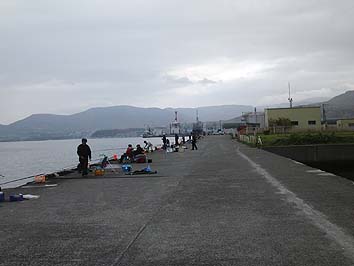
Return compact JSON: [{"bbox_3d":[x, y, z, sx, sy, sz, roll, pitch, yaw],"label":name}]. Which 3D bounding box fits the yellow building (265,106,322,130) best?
[{"bbox_3d":[27.205,-3.052,92.000,12.300,5.800,10.000,-1,0,9],"label":"yellow building"}]

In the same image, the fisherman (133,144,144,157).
[{"bbox_3d":[-2.617,1.359,26.300,0.800,1.100,0.600,-1,0,-6],"label":"fisherman"}]

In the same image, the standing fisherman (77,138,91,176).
[{"bbox_3d":[-4.135,1.075,17.200,0.570,1.660,0.400,-1,0,3],"label":"standing fisherman"}]

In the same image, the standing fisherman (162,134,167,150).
[{"bbox_3d":[-1.382,1.073,43.000,0.400,1.680,0.500,-1,0,6],"label":"standing fisherman"}]

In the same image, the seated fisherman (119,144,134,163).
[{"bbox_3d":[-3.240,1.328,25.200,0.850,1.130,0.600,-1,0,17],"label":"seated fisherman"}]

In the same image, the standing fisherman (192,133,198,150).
[{"bbox_3d":[1.870,0.879,39.300,0.450,1.730,0.520,-1,0,6],"label":"standing fisherman"}]

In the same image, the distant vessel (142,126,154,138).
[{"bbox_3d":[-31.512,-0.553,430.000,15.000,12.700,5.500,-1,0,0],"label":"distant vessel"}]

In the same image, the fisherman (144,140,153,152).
[{"bbox_3d":[-2.785,1.319,38.000,0.800,1.120,0.550,-1,0,0],"label":"fisherman"}]

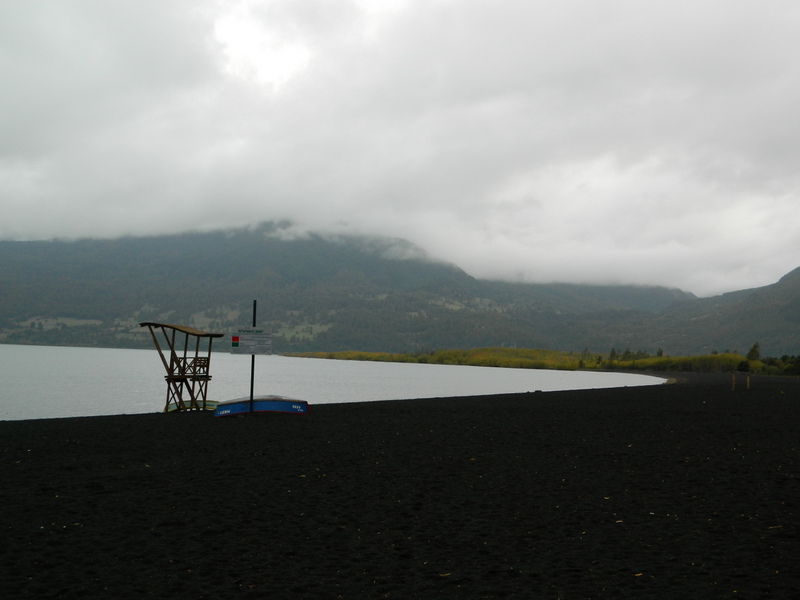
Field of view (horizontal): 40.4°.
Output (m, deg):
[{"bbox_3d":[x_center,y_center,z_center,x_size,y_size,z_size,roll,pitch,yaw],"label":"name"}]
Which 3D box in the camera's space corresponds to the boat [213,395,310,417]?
[{"bbox_3d":[-5.840,4.419,45.413,3.920,0.850,1.450,0,-2,-20],"label":"boat"}]

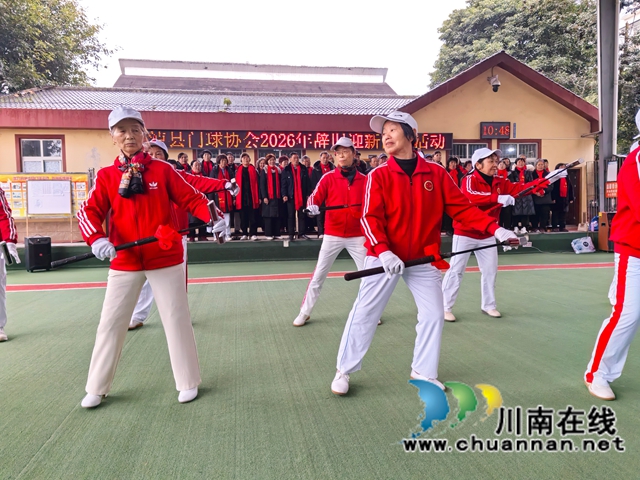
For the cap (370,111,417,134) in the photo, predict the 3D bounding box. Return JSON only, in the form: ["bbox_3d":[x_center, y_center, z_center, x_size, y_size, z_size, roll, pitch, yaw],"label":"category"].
[{"bbox_3d":[0.401,-0.625,2.680,0.260,0.130,0.180,5,-1,-40],"label":"cap"}]

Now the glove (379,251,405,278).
[{"bbox_3d":[0.368,0.125,2.580,0.120,0.140,0.110,-2,4,-15],"label":"glove"}]

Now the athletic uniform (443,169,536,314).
[{"bbox_3d":[1.529,-0.003,4.500,0.820,1.280,0.500,-3,4,-28],"label":"athletic uniform"}]

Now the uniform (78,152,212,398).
[{"bbox_3d":[-0.874,0.159,2.620,0.660,1.270,0.380,-2,4,-12],"label":"uniform"}]

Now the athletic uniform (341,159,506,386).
[{"bbox_3d":[0.516,0.119,2.720,0.850,1.200,0.450,-1,4,-10],"label":"athletic uniform"}]

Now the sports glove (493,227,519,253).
[{"bbox_3d":[0.989,-0.004,2.650,0.120,0.130,0.110,-2,4,-20],"label":"sports glove"}]

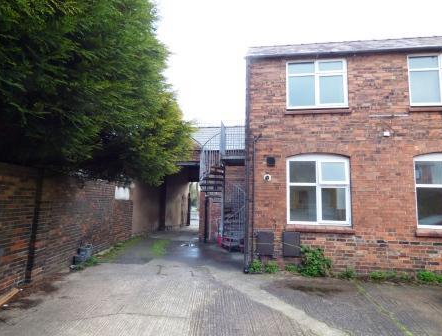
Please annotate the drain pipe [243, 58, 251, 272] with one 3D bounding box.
[{"bbox_3d":[0.665,-0.215,6.377,0.100,5.333,0.110,0,-7,8],"label":"drain pipe"}]

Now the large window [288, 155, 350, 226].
[{"bbox_3d":[2.326,0.514,6.208,1.447,1.672,0.100,0,-7,8],"label":"large window"}]

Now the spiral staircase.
[{"bbox_3d":[0.169,0.725,9.805,1.700,4.350,1.700,0,-7,8],"label":"spiral staircase"}]

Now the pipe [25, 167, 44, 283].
[{"bbox_3d":[-3.772,1.124,5.257,0.100,2.280,0.100,2,-7,-5],"label":"pipe"}]

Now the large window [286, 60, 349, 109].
[{"bbox_3d":[2.410,-2.075,6.521,1.470,1.269,0.100,0,-7,8],"label":"large window"}]

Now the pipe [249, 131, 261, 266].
[{"bbox_3d":[0.868,0.738,6.240,0.215,3.163,0.070,0,-7,8],"label":"pipe"}]

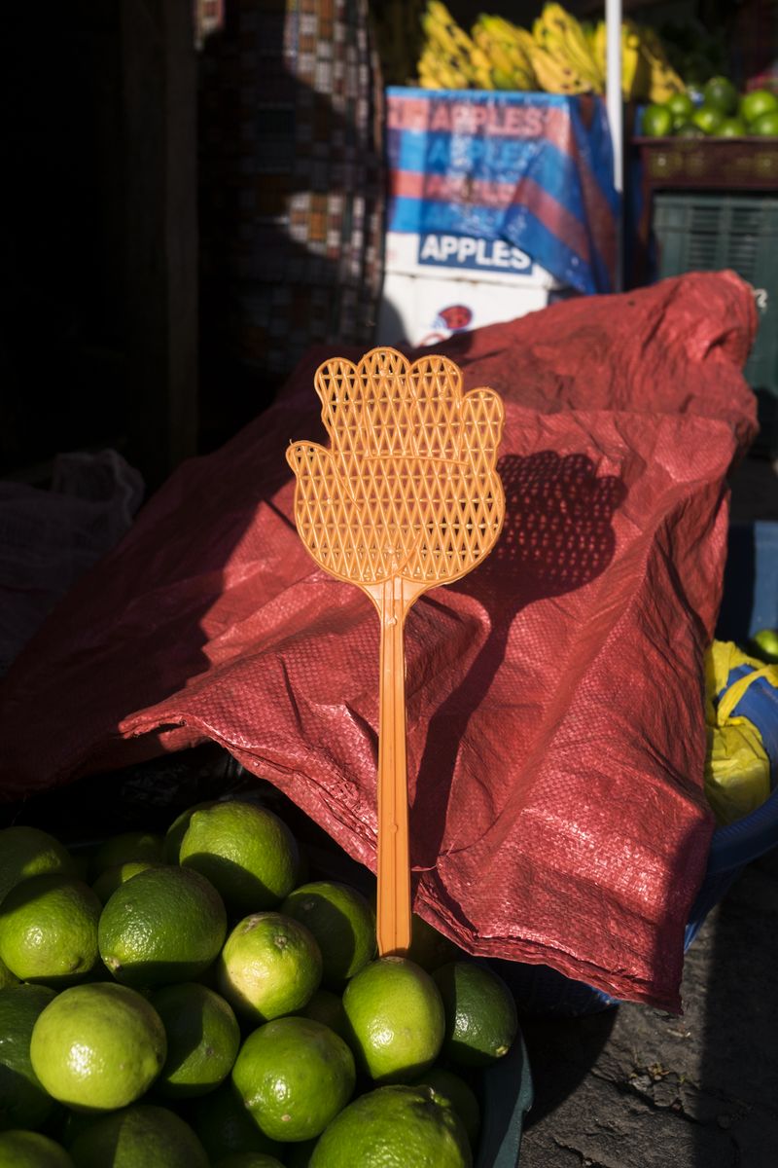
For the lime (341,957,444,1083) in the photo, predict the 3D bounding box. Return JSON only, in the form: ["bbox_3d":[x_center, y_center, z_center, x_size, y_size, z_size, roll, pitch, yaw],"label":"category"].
[{"bbox_3d":[0.002,0.219,0.572,0.052,0.063,0.055,0,24,0],"label":"lime"}]

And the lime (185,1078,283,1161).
[{"bbox_3d":[-0.077,0.281,0.592,0.058,0.058,0.058,0,24,0],"label":"lime"}]

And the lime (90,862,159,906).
[{"bbox_3d":[-0.136,0.185,0.633,0.059,0.059,0.059,0,24,0],"label":"lime"}]

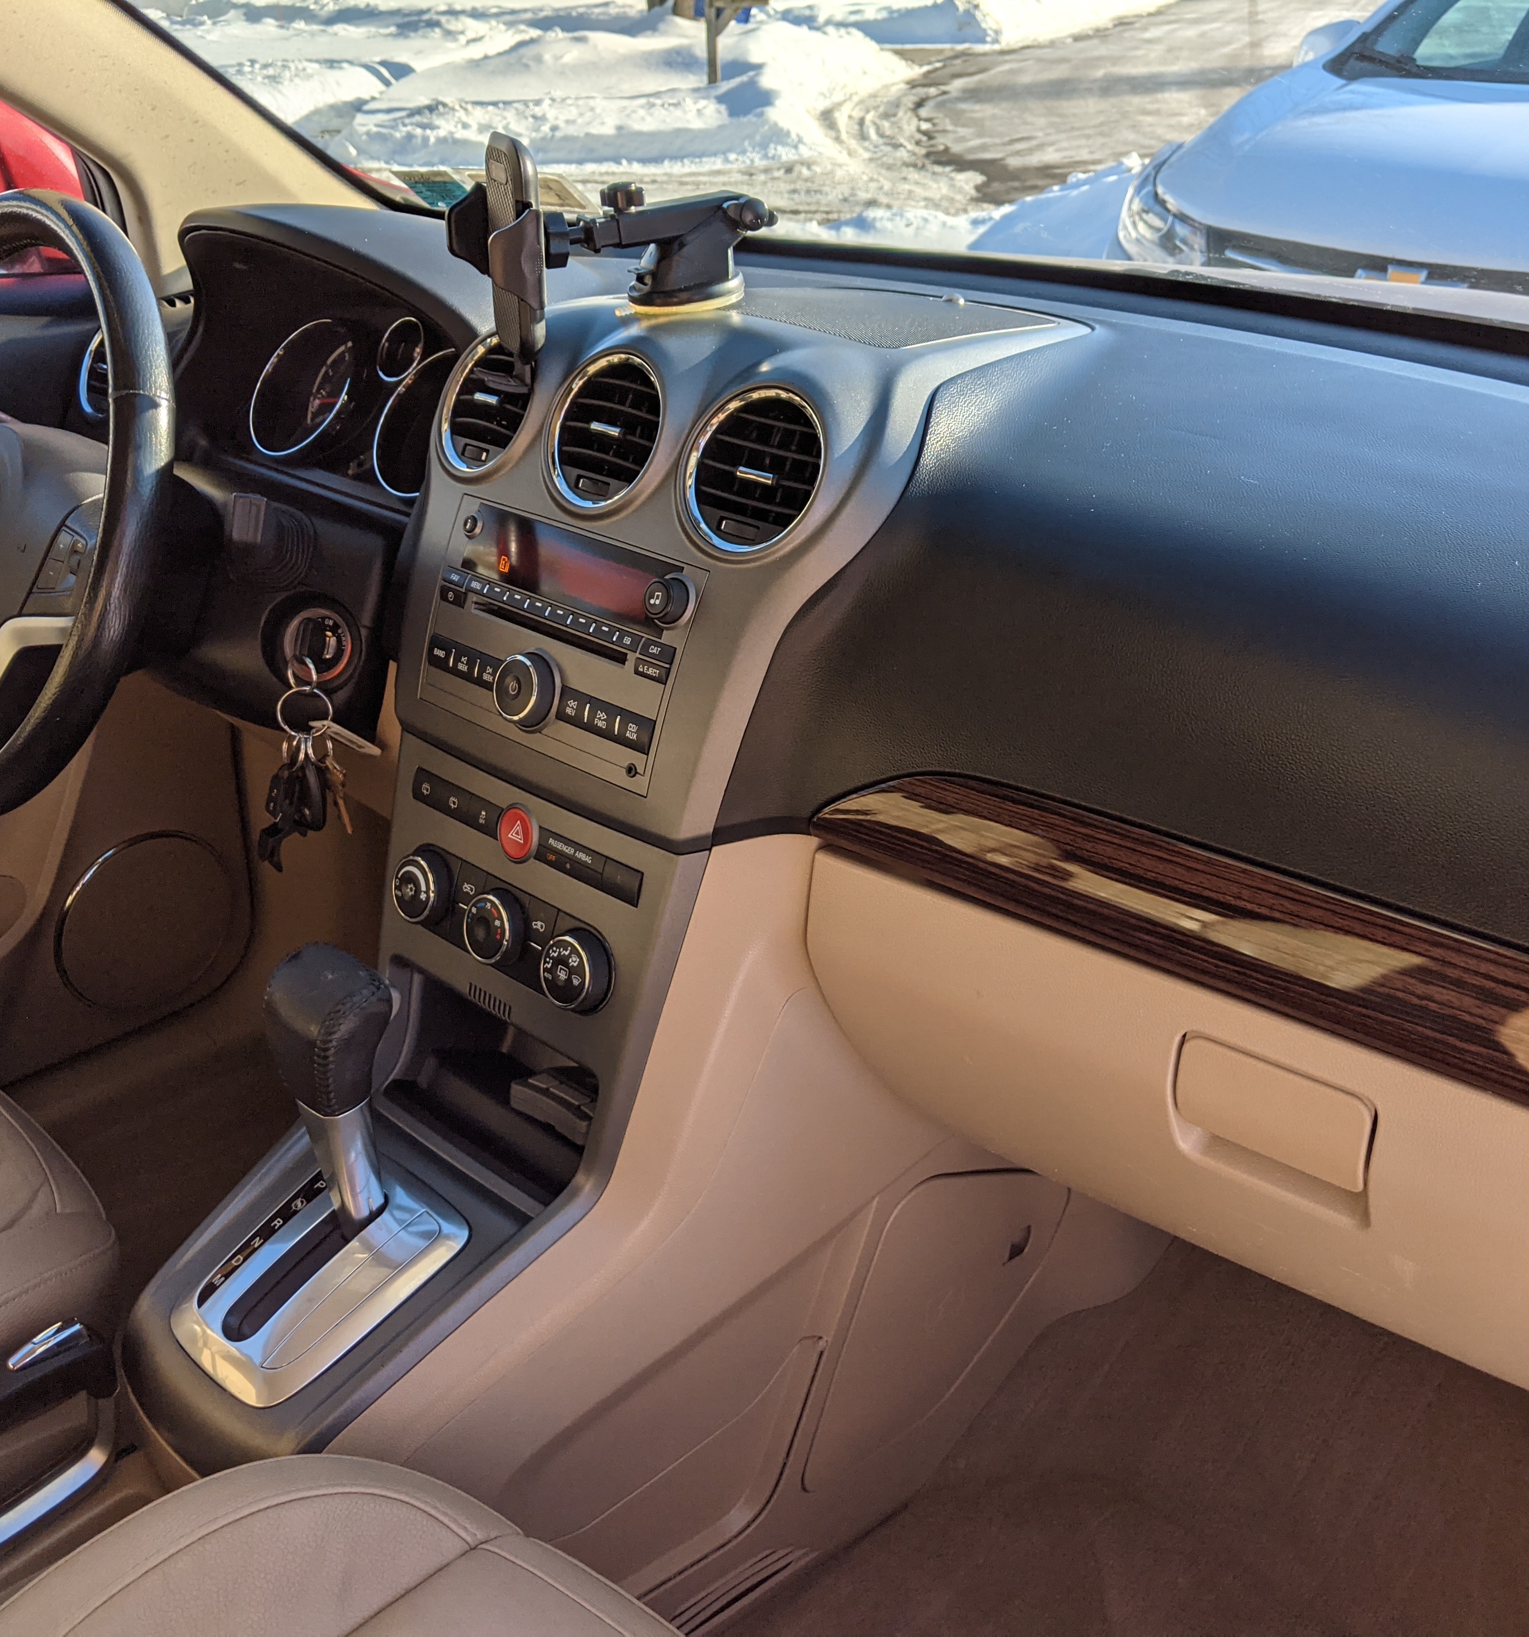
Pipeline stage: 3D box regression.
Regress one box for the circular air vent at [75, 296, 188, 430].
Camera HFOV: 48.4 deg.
[{"bbox_3d":[-0.511,-0.369,1.365,0.100,0.100,0.035,23,14,36],"label":"circular air vent"}]

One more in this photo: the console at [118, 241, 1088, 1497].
[{"bbox_3d":[-0.140,0.019,0.974,0.370,0.580,0.520,23,36,36],"label":"console"}]

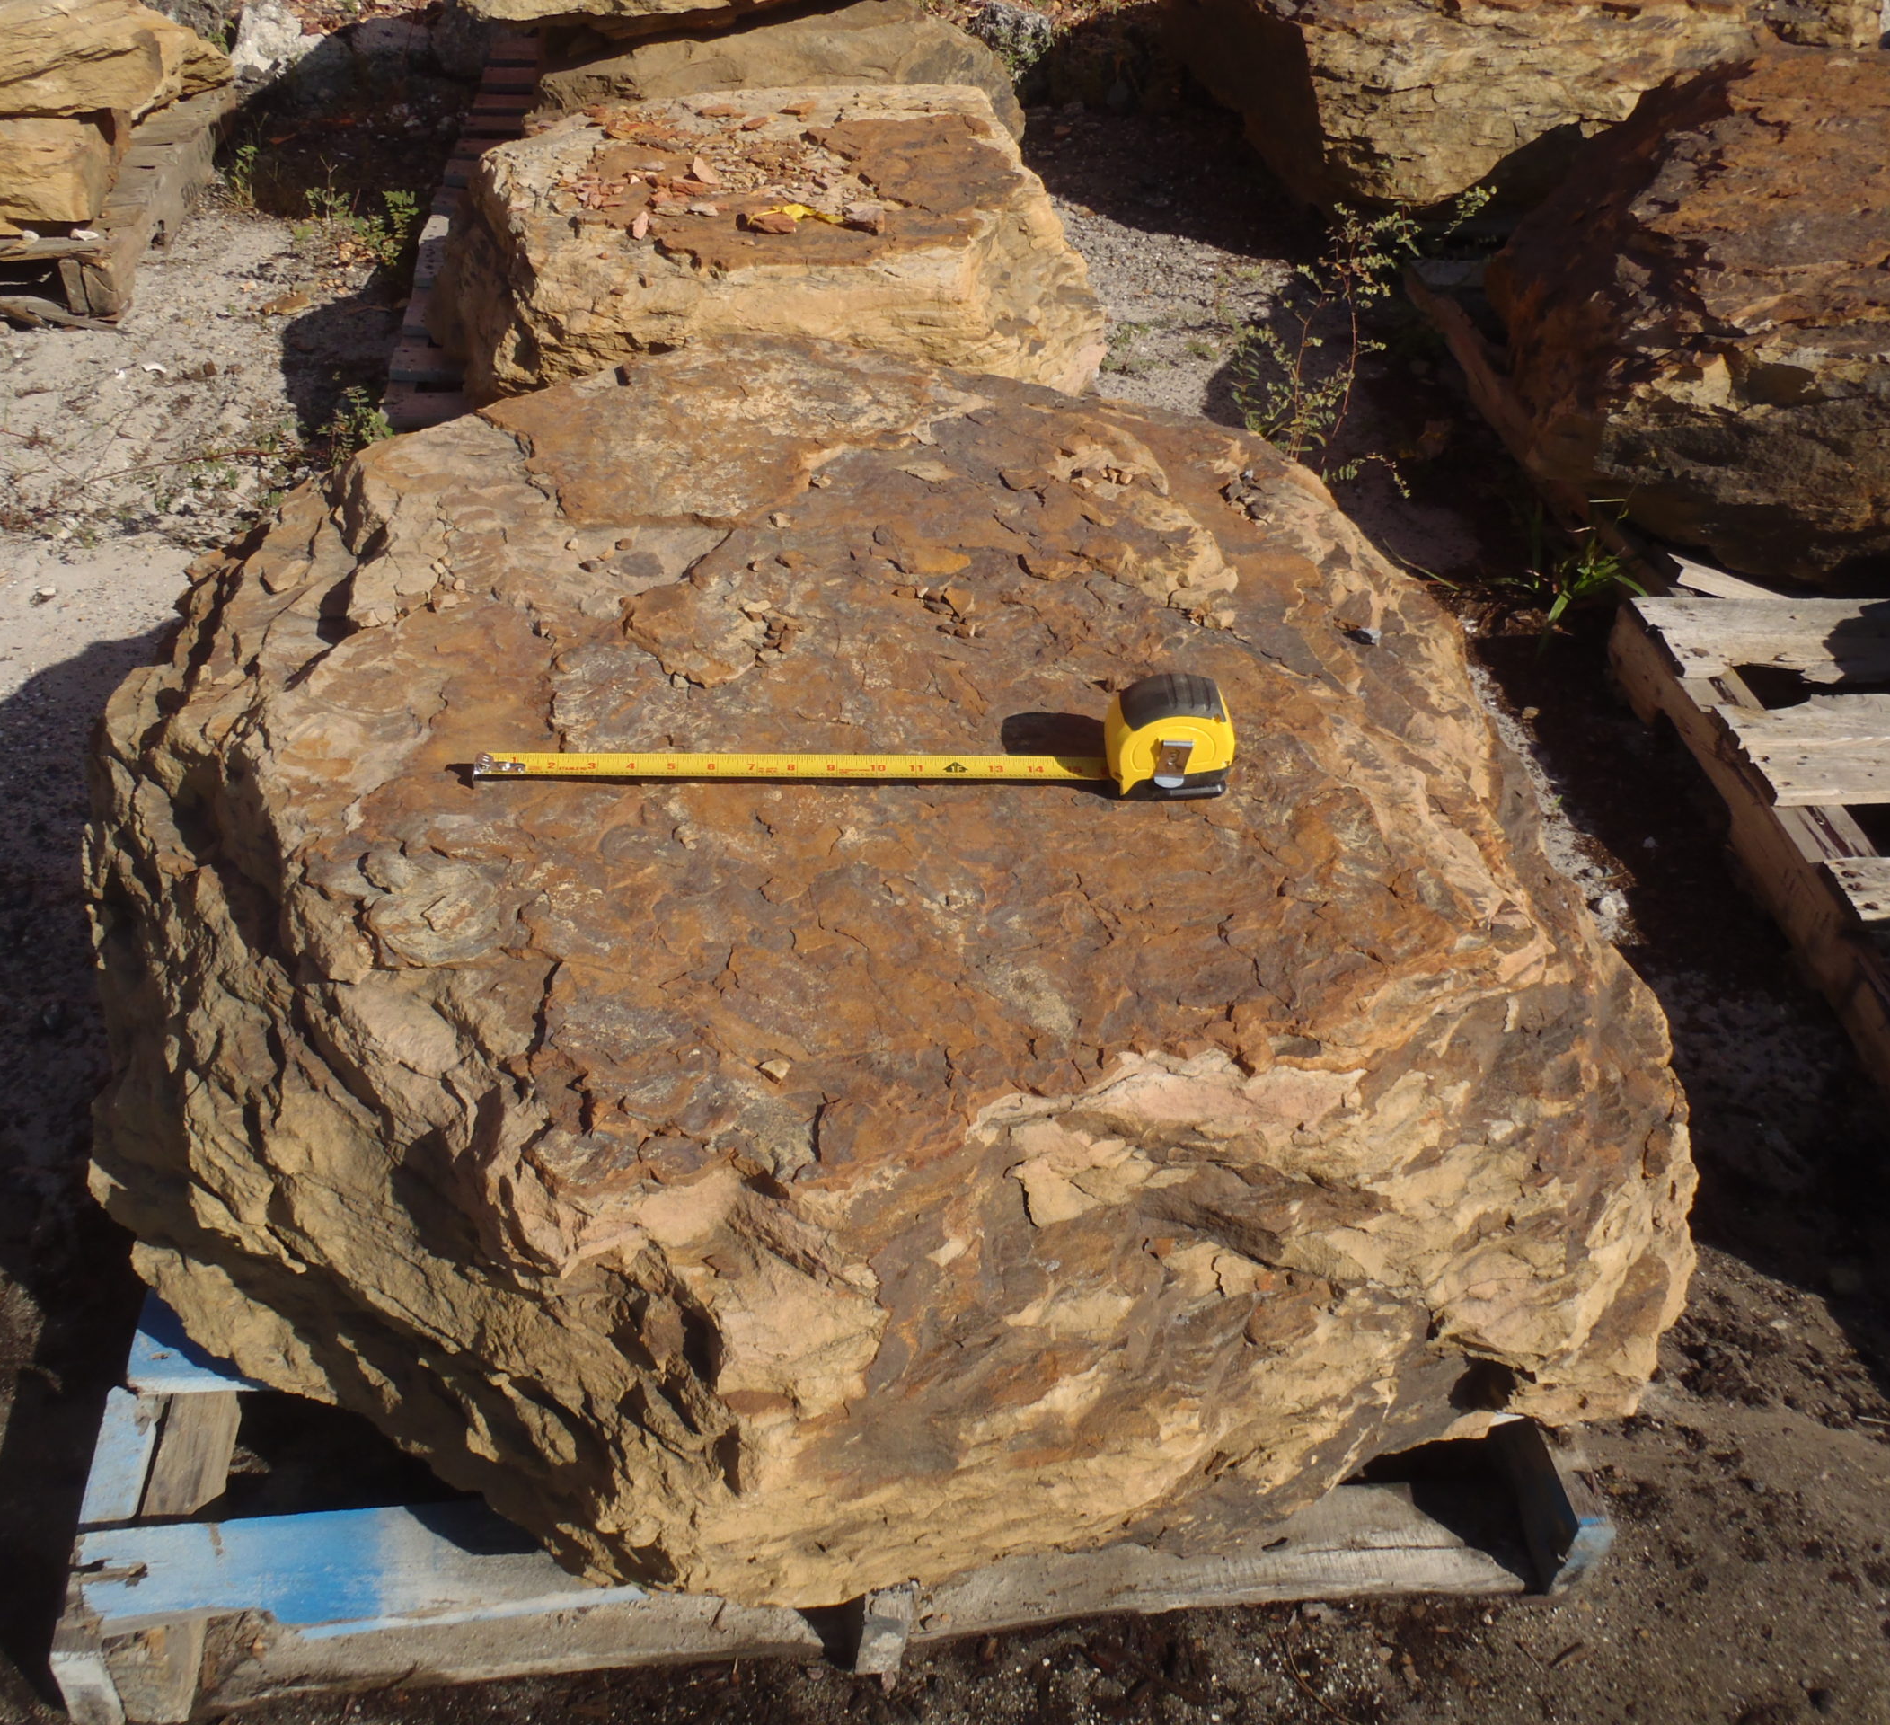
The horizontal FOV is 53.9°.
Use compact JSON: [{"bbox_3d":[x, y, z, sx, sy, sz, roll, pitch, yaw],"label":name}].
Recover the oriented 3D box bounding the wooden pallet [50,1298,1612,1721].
[{"bbox_3d":[-0.121,0.141,1.708,1.016,0.120,1.200,-2,38,-7],"label":"wooden pallet"}]

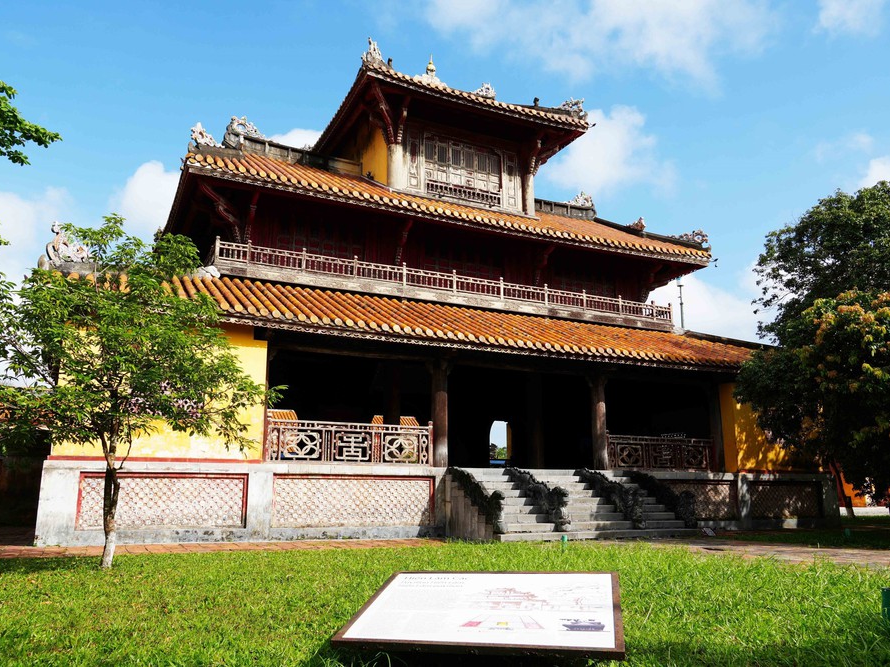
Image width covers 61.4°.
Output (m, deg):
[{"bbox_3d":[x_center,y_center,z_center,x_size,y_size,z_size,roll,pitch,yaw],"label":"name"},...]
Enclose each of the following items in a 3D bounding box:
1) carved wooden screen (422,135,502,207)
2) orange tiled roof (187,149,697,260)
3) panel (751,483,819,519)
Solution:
[{"bbox_3d":[0.630,-5.286,24.382,2.800,2.120,0.200,6,-14,-25],"label":"carved wooden screen"},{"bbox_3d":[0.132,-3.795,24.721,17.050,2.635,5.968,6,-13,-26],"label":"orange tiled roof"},{"bbox_3d":[10.114,4.957,22.255,3.120,1.080,0.100,6,-14,-25],"label":"panel"}]

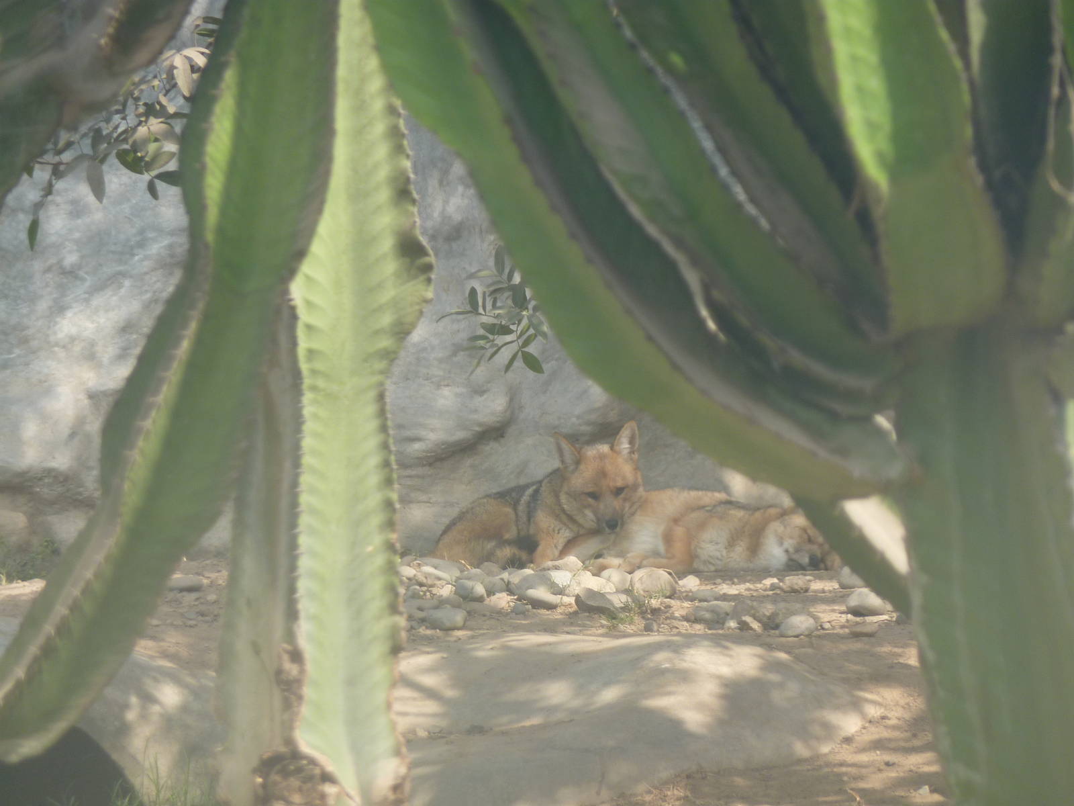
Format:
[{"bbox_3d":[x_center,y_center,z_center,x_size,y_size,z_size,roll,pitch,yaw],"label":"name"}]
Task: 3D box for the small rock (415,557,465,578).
[{"bbox_3d":[-0.160,0.275,15.397,0.078,0.037,0.058,0,4,0],"label":"small rock"}]

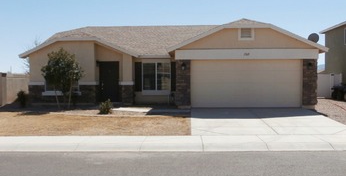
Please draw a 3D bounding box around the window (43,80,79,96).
[{"bbox_3d":[-5.578,-0.312,19.100,1.770,1.270,0.130,0,0,2],"label":"window"}]

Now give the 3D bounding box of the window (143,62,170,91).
[{"bbox_3d":[-0.837,-0.579,19.650,1.480,1.450,0.130,0,0,2],"label":"window"}]

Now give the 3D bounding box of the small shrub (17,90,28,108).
[{"bbox_3d":[-7.301,0.574,18.500,0.550,0.830,0.550,0,0,2],"label":"small shrub"}]

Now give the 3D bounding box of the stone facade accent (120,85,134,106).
[{"bbox_3d":[-2.277,0.333,19.150,0.620,0.970,0.400,0,0,2],"label":"stone facade accent"}]

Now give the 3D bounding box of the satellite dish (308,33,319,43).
[{"bbox_3d":[6.520,-2.311,17.600,0.520,0.540,0.350,0,0,6],"label":"satellite dish"}]

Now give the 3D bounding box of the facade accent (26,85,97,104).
[{"bbox_3d":[-5.567,0.327,19.150,3.420,0.970,0.200,0,0,2],"label":"facade accent"}]

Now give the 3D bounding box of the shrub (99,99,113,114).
[{"bbox_3d":[-2.706,0.770,15.400,0.570,0.620,0.550,0,0,2],"label":"shrub"}]

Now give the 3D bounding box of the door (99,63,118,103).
[{"bbox_3d":[-3.285,-0.304,19.600,1.030,2.080,0.120,0,0,2],"label":"door"}]

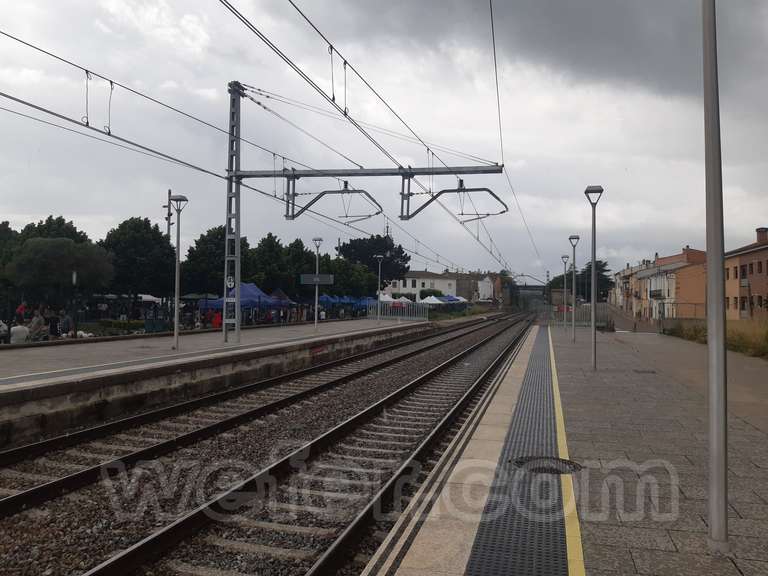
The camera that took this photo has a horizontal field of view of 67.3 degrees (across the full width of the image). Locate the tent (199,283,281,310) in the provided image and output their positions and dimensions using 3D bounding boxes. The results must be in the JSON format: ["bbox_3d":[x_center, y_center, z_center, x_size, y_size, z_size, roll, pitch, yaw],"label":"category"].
[{"bbox_3d":[-8.832,1.285,35.500,3.200,3.250,4.500,0,-1,16],"label":"tent"}]

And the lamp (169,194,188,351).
[{"bbox_3d":[-5.965,-0.431,16.757,0.470,4.530,0.470,0,-2,16],"label":"lamp"}]

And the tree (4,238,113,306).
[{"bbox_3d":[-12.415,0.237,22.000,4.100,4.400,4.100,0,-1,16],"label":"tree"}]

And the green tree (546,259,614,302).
[{"bbox_3d":[44.239,-0.403,129.859,15.101,11.144,11.000,0,-1,0],"label":"green tree"}]

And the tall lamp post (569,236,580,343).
[{"bbox_3d":[7.926,0.050,23.957,0.470,4.500,0.470,0,-2,16],"label":"tall lamp post"}]

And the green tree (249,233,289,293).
[{"bbox_3d":[-8.711,-0.488,43.500,3.900,7.390,3.900,0,-1,16],"label":"green tree"}]

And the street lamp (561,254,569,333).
[{"bbox_3d":[9.692,0.262,30.800,0.430,4.050,0.430,0,-1,16],"label":"street lamp"}]

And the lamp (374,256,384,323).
[{"bbox_3d":[-0.267,0.031,35.800,0.480,4.130,0.480,0,-1,16],"label":"lamp"}]

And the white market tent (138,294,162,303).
[{"bbox_3d":[-17.631,1.466,43.000,3.000,3.100,3.200,0,-1,16],"label":"white market tent"}]

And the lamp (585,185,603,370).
[{"bbox_3d":[5.148,-0.247,14.057,0.470,4.500,0.470,0,-2,16],"label":"lamp"}]

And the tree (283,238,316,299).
[{"bbox_3d":[-7.032,-0.391,48.000,3.600,7.460,3.600,0,-1,16],"label":"tree"}]

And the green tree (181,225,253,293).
[{"bbox_3d":[-13.024,-0.750,44.900,5.383,7.943,5.300,0,-1,0],"label":"green tree"}]

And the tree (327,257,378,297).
[{"bbox_3d":[-3.966,0.087,71.901,6.366,7.792,6.300,0,-1,0],"label":"tree"}]

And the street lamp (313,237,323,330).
[{"bbox_3d":[-3.007,-0.192,26.000,0.470,4.170,0.470,1,-1,0],"label":"street lamp"}]

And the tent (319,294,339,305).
[{"bbox_3d":[-7.128,2.409,73.976,3.000,3.100,3.000,0,-2,16],"label":"tent"}]

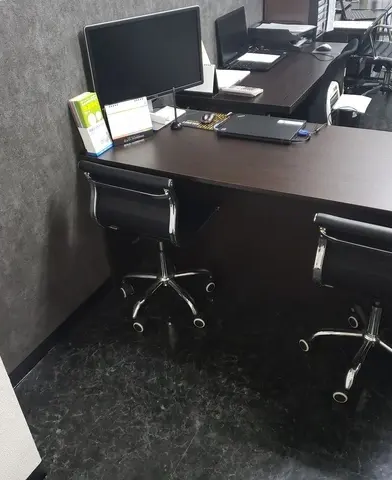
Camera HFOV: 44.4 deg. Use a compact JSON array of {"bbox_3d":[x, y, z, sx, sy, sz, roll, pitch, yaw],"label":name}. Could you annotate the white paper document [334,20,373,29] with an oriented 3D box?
[{"bbox_3d":[1.309,-1.780,3.949,0.310,0.030,0.280,13,36,25],"label":"white paper document"}]

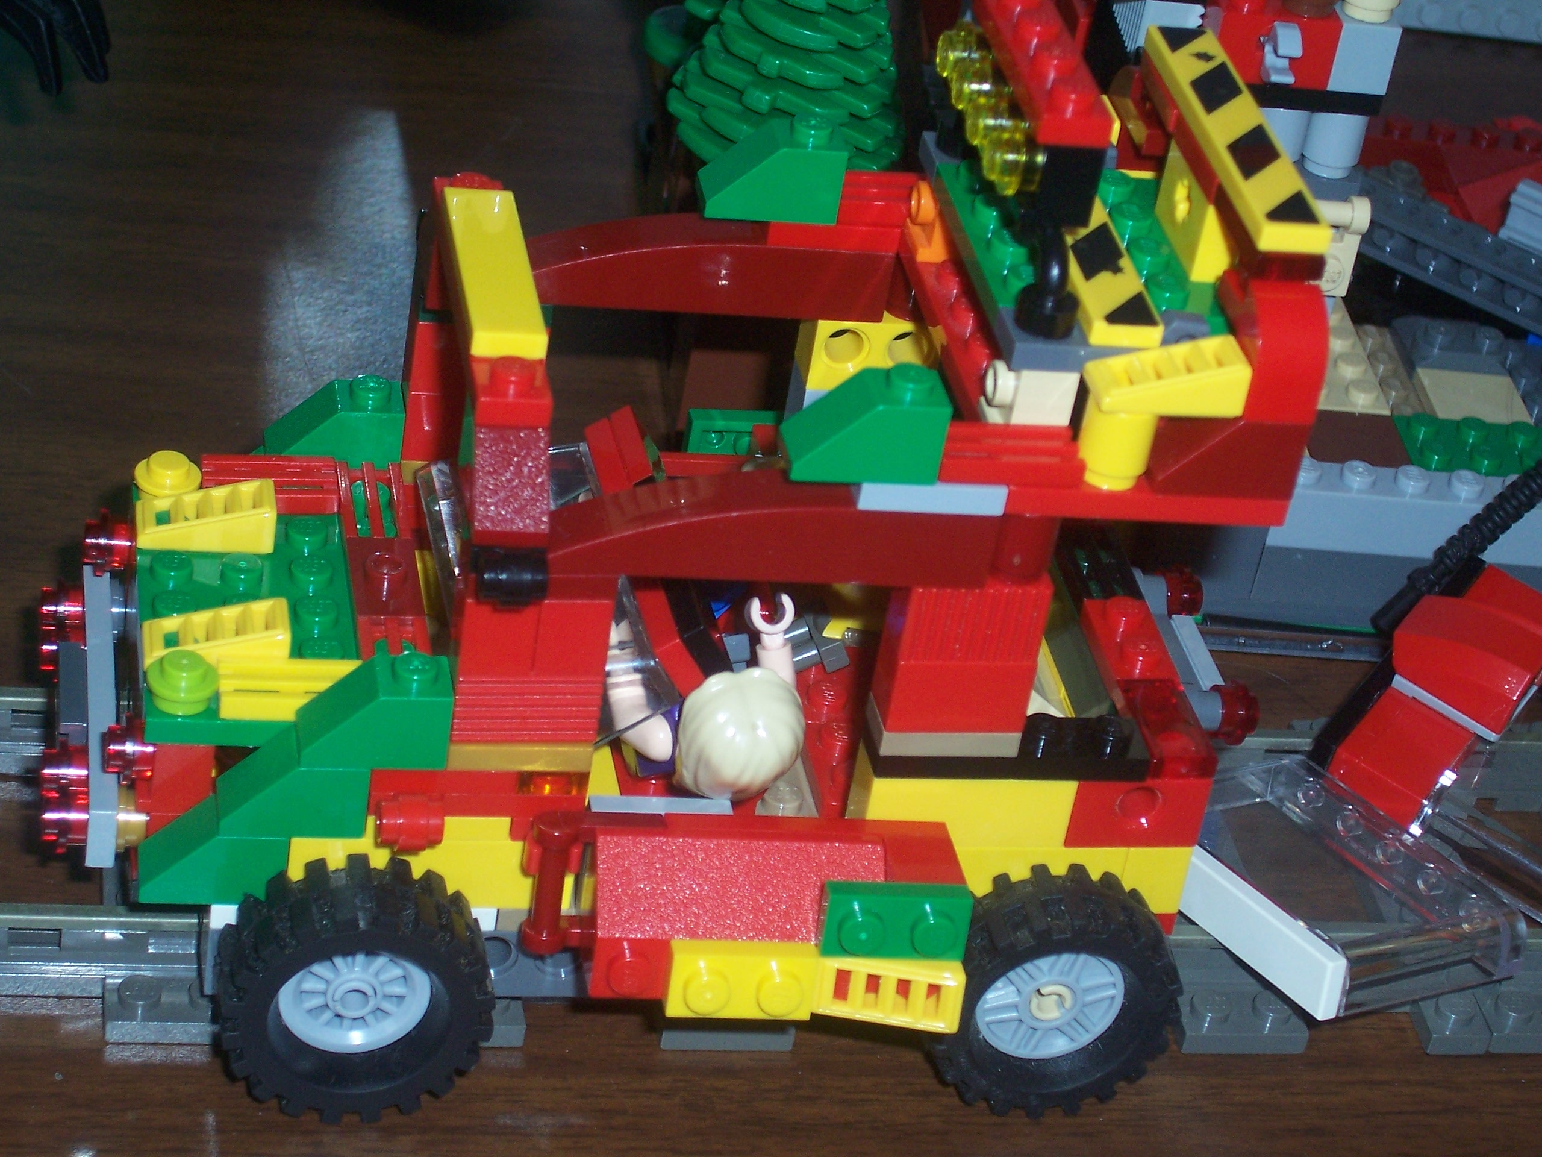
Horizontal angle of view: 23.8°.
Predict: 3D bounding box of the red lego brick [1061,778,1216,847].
[{"bbox_3d":[0.041,0.024,0.420,0.016,0.010,0.008,2,34,-13],"label":"red lego brick"}]

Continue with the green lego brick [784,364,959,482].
[{"bbox_3d":[0.010,-0.017,0.384,0.016,0.011,0.008,2,34,-14],"label":"green lego brick"}]

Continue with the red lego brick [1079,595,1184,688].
[{"bbox_3d":[0.043,0.007,0.433,0.008,0.005,0.016,2,35,-13],"label":"red lego brick"}]

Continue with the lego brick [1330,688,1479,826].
[{"bbox_3d":[0.082,0.025,0.478,0.013,0.008,0.017,31,46,18],"label":"lego brick"}]

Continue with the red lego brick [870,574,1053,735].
[{"bbox_3d":[0.021,0.007,0.403,0.016,0.020,0.008,2,34,-13],"label":"red lego brick"}]

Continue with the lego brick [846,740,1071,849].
[{"bbox_3d":[0.022,0.024,0.415,0.024,0.011,0.008,2,34,-14],"label":"lego brick"}]

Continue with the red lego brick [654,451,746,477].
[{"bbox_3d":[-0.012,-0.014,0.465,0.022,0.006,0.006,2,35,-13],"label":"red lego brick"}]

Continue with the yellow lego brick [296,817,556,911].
[{"bbox_3d":[-0.038,0.029,0.407,0.032,0.012,0.009,2,35,-13],"label":"yellow lego brick"}]

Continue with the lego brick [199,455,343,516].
[{"bbox_3d":[-0.060,-0.010,0.432,0.016,0.003,0.008,2,34,-14],"label":"lego brick"}]

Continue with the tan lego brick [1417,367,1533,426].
[{"bbox_3d":[0.113,-0.028,0.585,0.016,0.003,0.016,4,34,-9],"label":"tan lego brick"}]

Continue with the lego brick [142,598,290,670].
[{"bbox_3d":[-0.061,0.006,0.405,0.016,0.006,0.008,2,34,-13],"label":"lego brick"}]

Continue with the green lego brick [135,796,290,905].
[{"bbox_3d":[-0.061,0.029,0.400,0.016,0.011,0.008,2,34,-14],"label":"green lego brick"}]

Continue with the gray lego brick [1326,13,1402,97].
[{"bbox_3d":[0.077,-0.070,0.479,0.008,0.010,0.008,3,34,-11],"label":"gray lego brick"}]

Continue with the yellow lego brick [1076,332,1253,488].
[{"bbox_3d":[0.041,-0.018,0.390,0.016,0.016,0.008,2,34,-13],"label":"yellow lego brick"}]

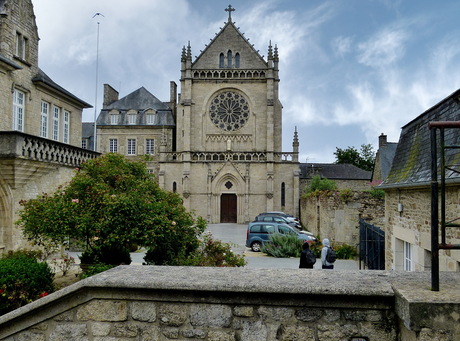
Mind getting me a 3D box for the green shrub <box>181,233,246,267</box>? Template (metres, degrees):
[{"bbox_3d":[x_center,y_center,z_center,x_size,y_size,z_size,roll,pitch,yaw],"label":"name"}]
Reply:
[{"bbox_3d":[-0.530,3.090,14.300,2.100,1.600,1.700,0,-3,0],"label":"green shrub"}]

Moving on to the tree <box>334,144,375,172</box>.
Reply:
[{"bbox_3d":[20.327,1.512,71.673,7.500,11.500,7.500,1,-3,0],"label":"tree"}]

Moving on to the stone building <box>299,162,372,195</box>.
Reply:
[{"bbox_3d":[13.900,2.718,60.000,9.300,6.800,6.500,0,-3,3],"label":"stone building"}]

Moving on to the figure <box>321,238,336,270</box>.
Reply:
[{"bbox_3d":[3.614,3.373,16.251,0.500,1.720,0.520,0,-3,21],"label":"figure"}]

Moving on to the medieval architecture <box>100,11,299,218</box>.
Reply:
[{"bbox_3d":[-3.356,-6.268,59.478,24.240,25.930,13.000,1,-3,3],"label":"medieval architecture"}]

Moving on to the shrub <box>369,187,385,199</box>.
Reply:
[{"bbox_3d":[7.801,1.183,23.500,0.900,0.620,0.800,2,-3,-17],"label":"shrub"}]

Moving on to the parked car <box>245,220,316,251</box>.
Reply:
[{"bbox_3d":[3.300,4.219,28.300,4.380,1.800,1.820,0,-3,4],"label":"parked car"}]

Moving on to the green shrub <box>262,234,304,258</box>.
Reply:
[{"bbox_3d":[3.100,4.294,25.500,2.400,1.300,1.800,0,-3,0],"label":"green shrub"}]

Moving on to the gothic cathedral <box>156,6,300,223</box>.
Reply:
[{"bbox_3d":[0.474,-5.970,61.468,16.620,25.440,19.000,1,-3,3],"label":"gothic cathedral"}]

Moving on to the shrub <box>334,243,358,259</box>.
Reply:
[{"bbox_3d":[6.325,4.322,24.224,1.150,0.850,1.000,1,-3,-11],"label":"shrub"}]

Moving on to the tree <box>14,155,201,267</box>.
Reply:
[{"bbox_3d":[-3.950,1.598,14.900,6.200,4.300,5.400,0,-3,0],"label":"tree"}]

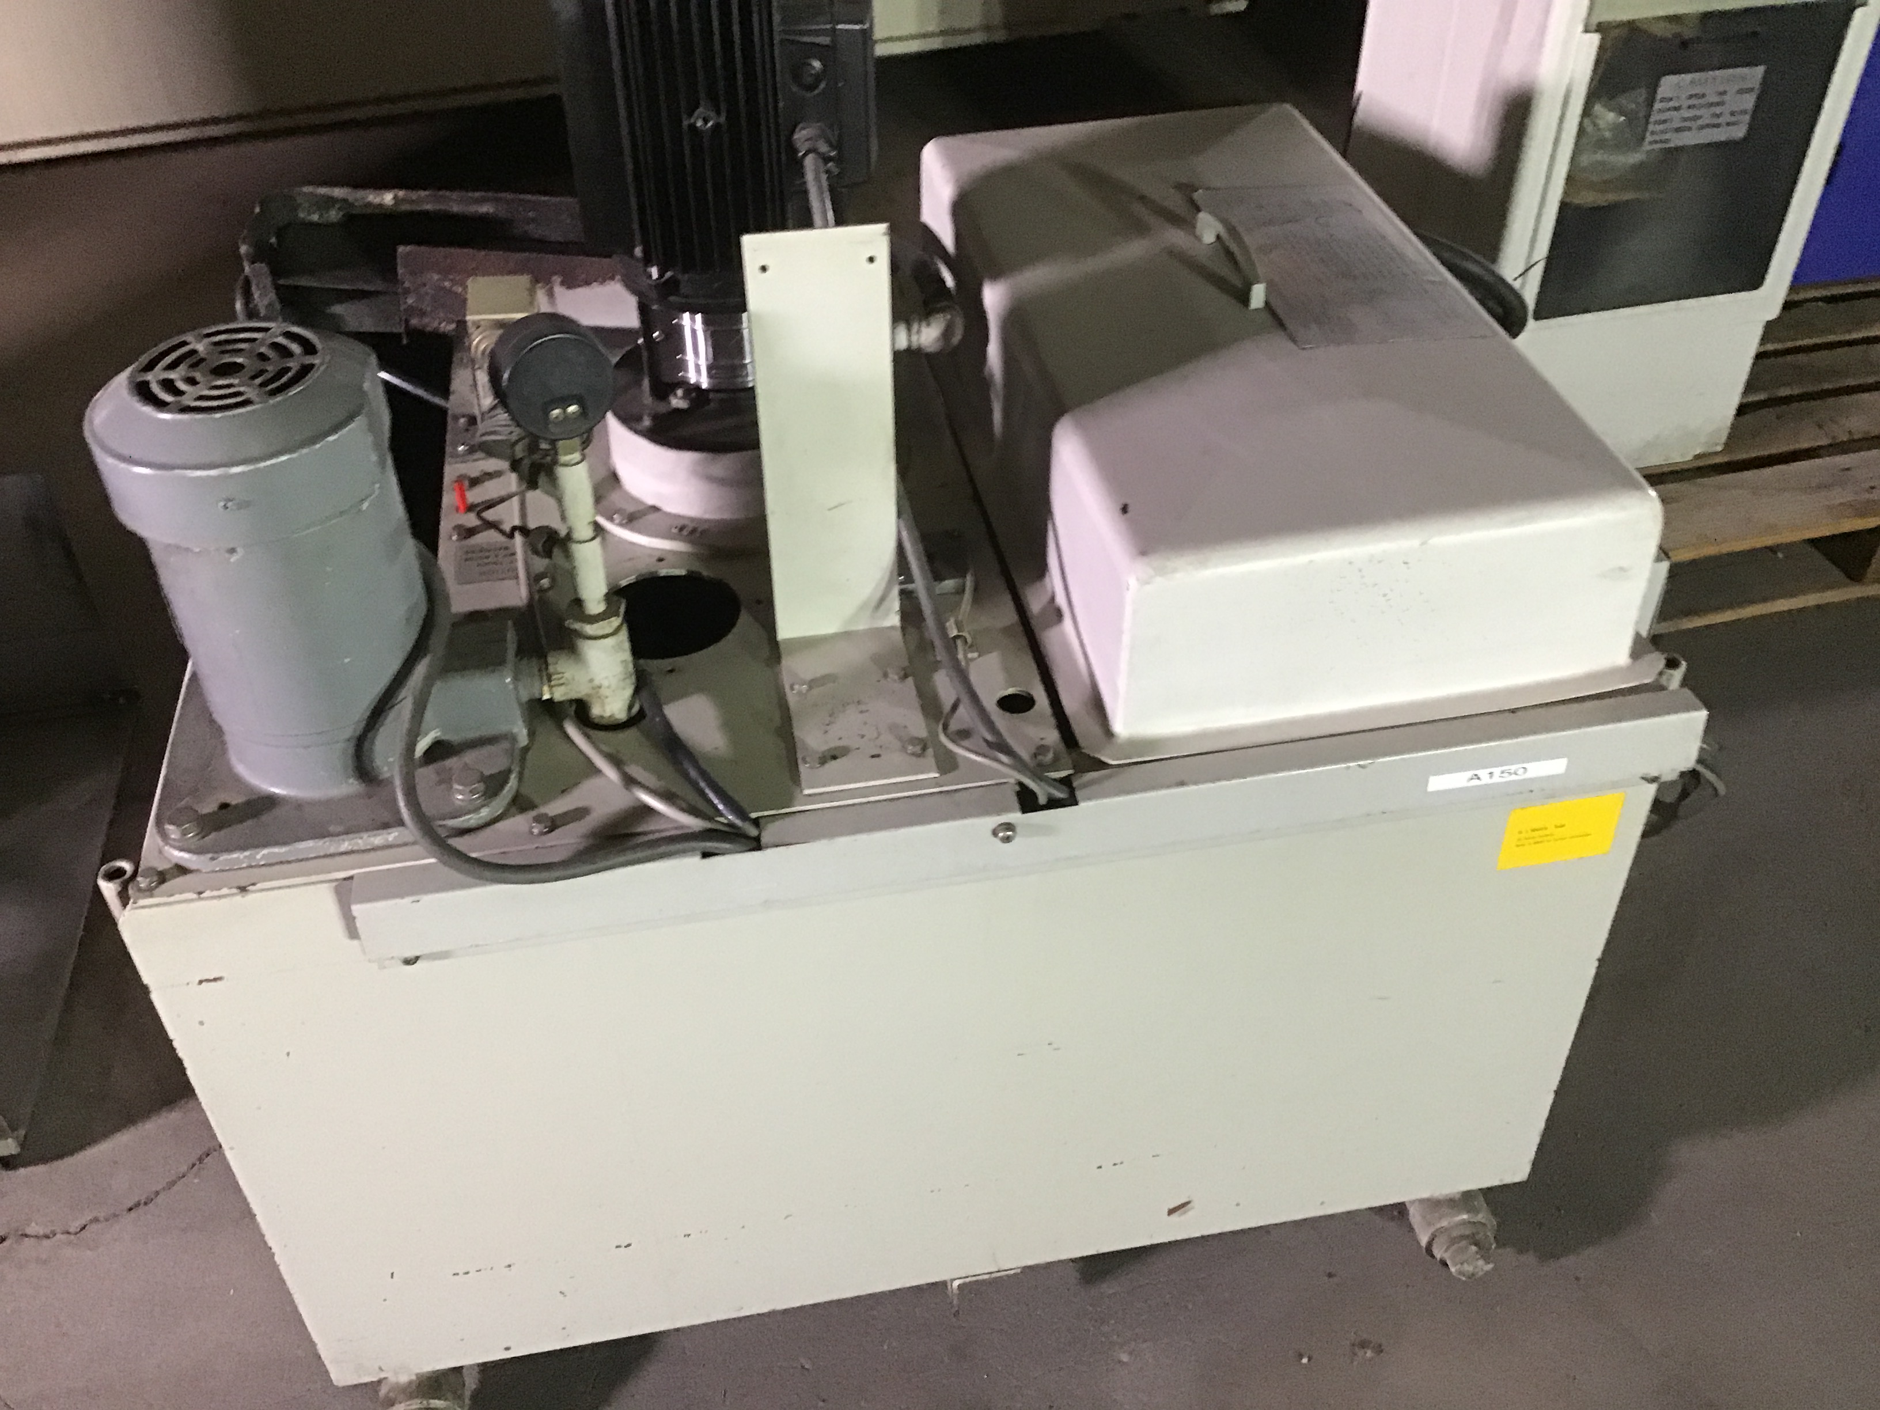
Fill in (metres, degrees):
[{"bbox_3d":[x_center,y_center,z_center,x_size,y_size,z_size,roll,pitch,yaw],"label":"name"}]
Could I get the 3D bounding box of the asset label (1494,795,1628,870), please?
[{"bbox_3d":[0.400,0.082,1.084,0.077,0.054,0.001,-7,40,-8],"label":"asset label"}]

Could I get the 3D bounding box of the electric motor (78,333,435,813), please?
[{"bbox_3d":[-0.357,-0.082,0.923,0.145,0.237,0.154,-7,40,-8],"label":"electric motor"}]

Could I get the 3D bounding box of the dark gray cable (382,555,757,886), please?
[{"bbox_3d":[-0.202,0.000,0.909,0.190,0.142,0.154,-7,40,-8],"label":"dark gray cable"}]

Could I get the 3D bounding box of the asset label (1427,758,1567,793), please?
[{"bbox_3d":[0.329,0.042,0.992,0.086,0.013,0.001,-7,40,-8],"label":"asset label"}]

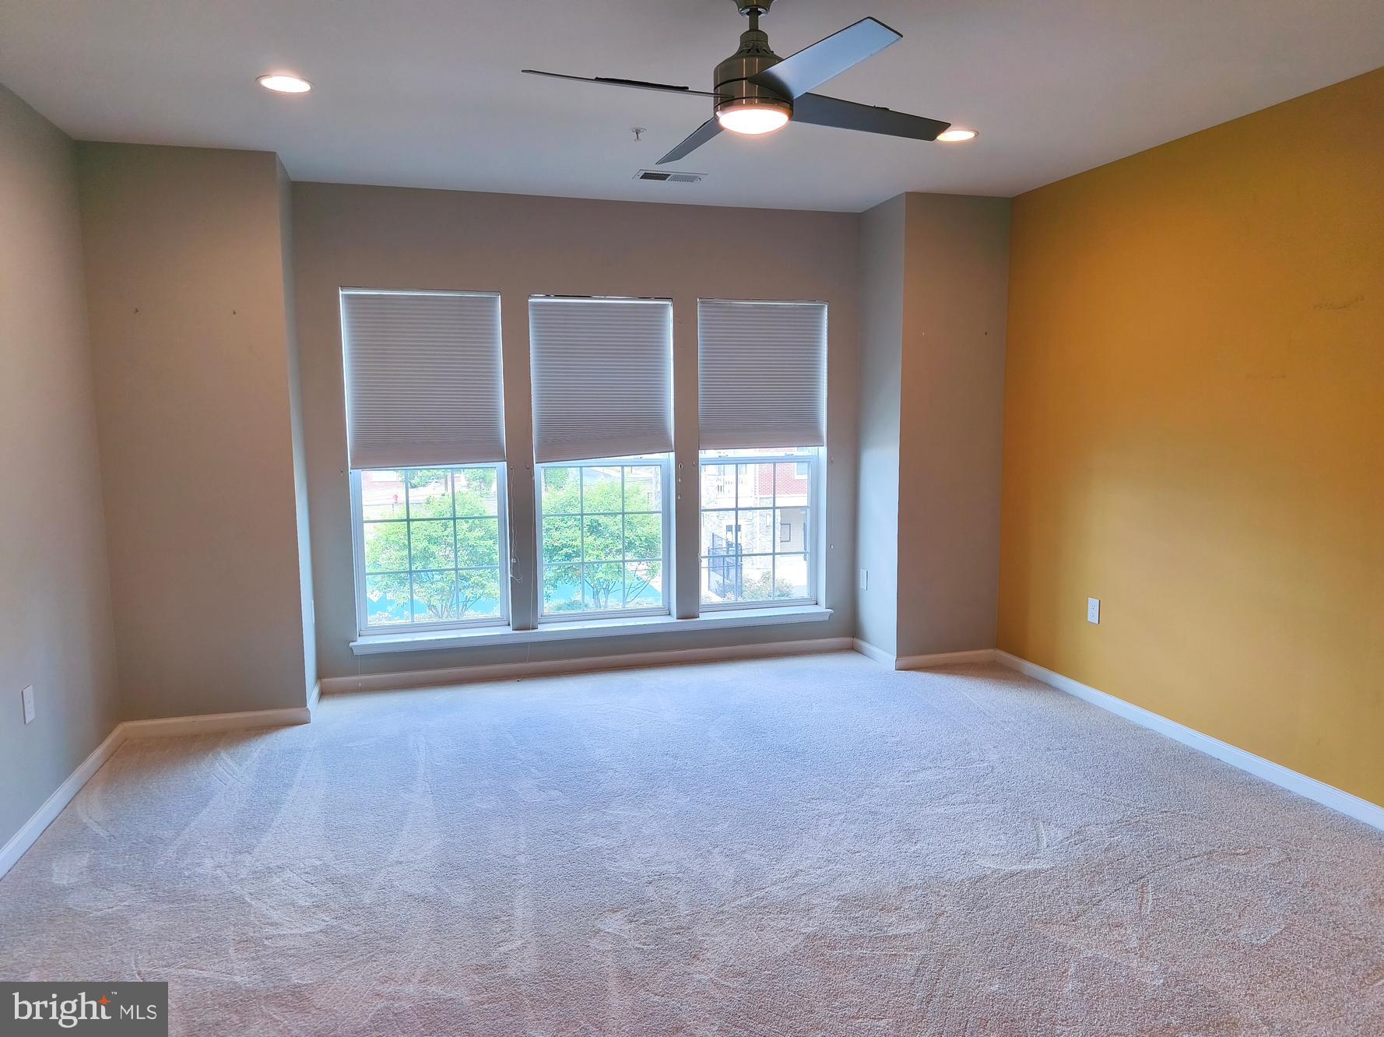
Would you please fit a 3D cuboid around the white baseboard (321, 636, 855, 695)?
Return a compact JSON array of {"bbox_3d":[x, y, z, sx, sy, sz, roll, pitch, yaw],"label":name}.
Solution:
[{"bbox_3d":[-0.491,0.854,5.441,3.202,0.076,0.018,-2,7,-16],"label":"white baseboard"}]

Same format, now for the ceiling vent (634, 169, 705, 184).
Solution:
[{"bbox_3d":[-0.107,-1.732,4.682,0.360,0.015,0.184,-2,7,-16],"label":"ceiling vent"}]

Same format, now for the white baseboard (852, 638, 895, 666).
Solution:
[{"bbox_3d":[1.113,0.823,5.626,0.018,0.076,0.555,-2,7,-16],"label":"white baseboard"}]

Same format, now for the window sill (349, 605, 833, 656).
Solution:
[{"bbox_3d":[-0.504,0.652,5.452,2.853,0.075,0.179,-2,7,-16],"label":"window sill"}]

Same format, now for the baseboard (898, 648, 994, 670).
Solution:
[{"bbox_3d":[1.517,0.840,5.458,0.688,0.076,0.018,-2,7,-16],"label":"baseboard"}]

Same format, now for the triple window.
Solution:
[{"bbox_3d":[-0.520,-0.328,5.377,2.781,1.892,0.123,-2,7,-16],"label":"triple window"}]

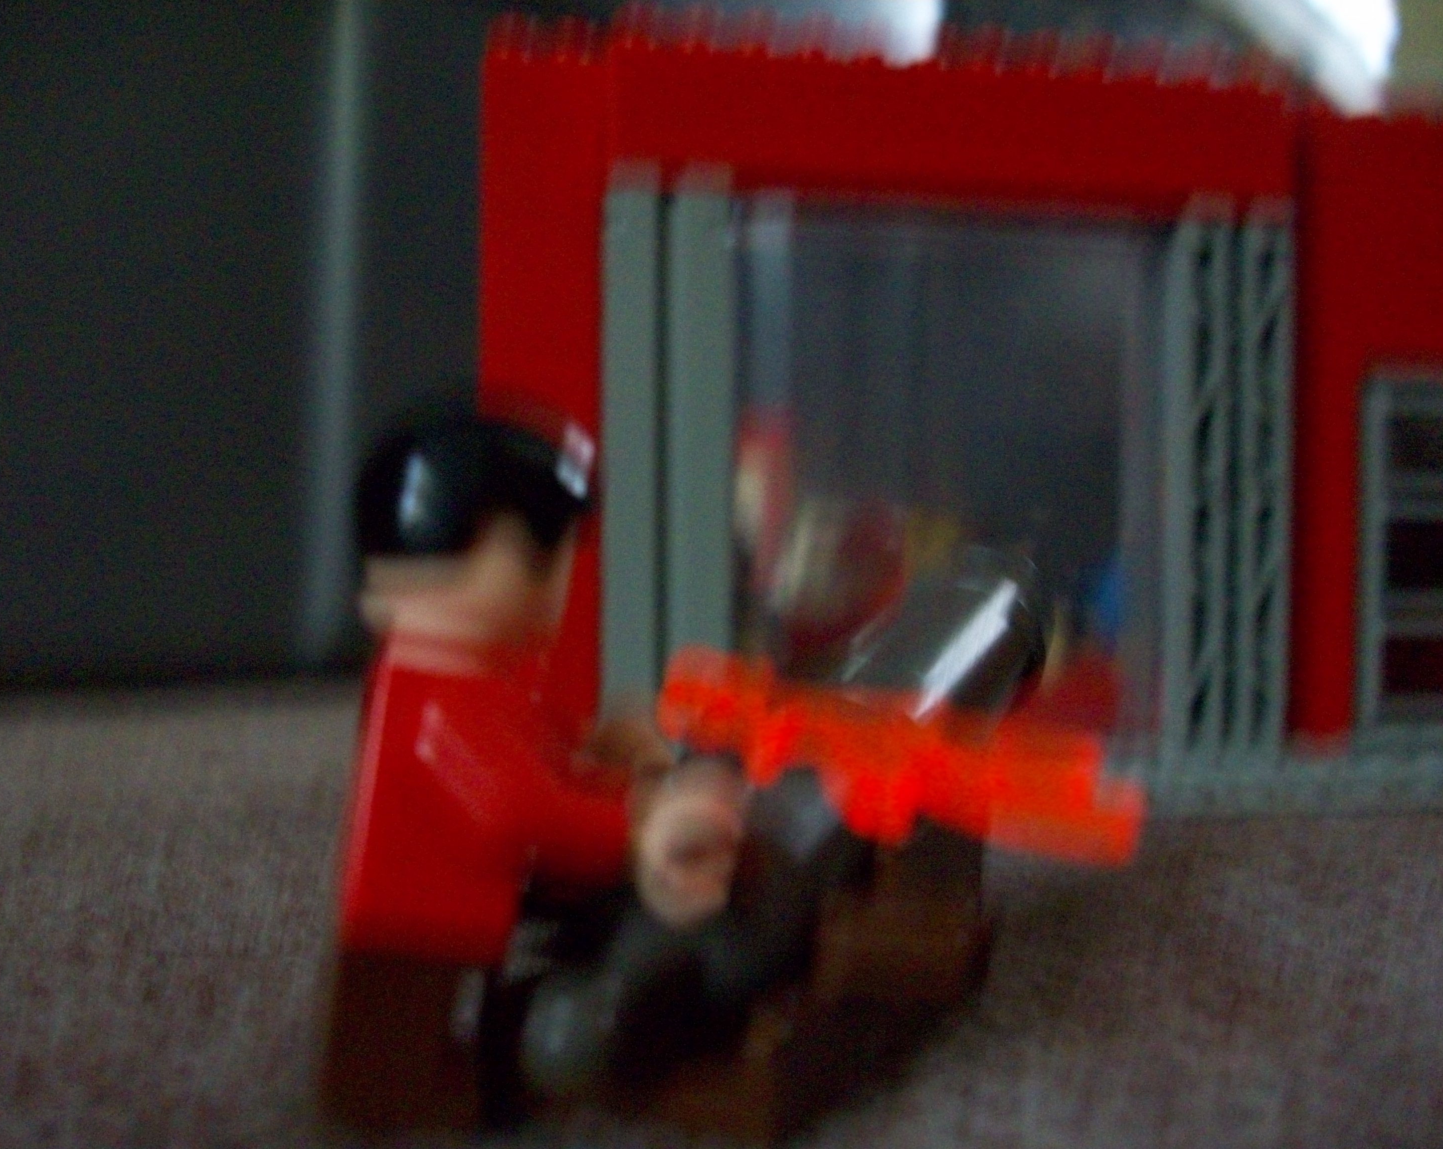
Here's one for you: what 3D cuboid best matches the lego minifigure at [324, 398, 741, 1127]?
[{"bbox_3d":[-0.010,0.008,0.078,0.018,0.034,0.021,4,0,-17],"label":"lego minifigure"}]

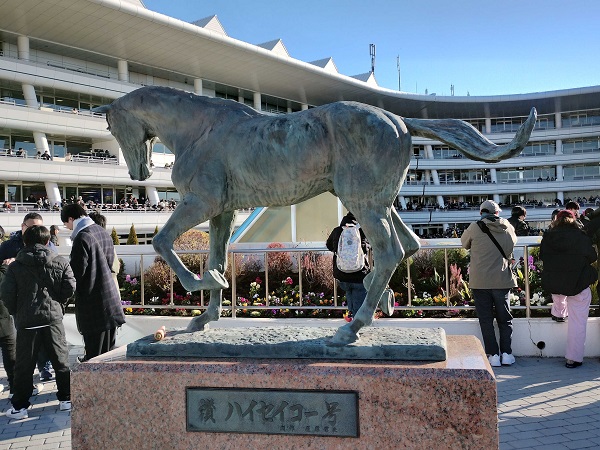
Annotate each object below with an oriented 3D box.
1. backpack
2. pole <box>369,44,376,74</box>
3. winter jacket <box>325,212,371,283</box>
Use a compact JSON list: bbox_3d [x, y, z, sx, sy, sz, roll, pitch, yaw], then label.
[{"bbox_3d":[0.531,0.242,5.000,0.300,0.480,0.190,-1,-1,7],"label":"backpack"},{"bbox_3d":[12.284,-27.711,82.000,1.000,5.700,0.900,-1,-1,9],"label":"pole"},{"bbox_3d":[0.534,0.248,5.130,0.520,0.720,0.360,-1,-1,7],"label":"winter jacket"}]

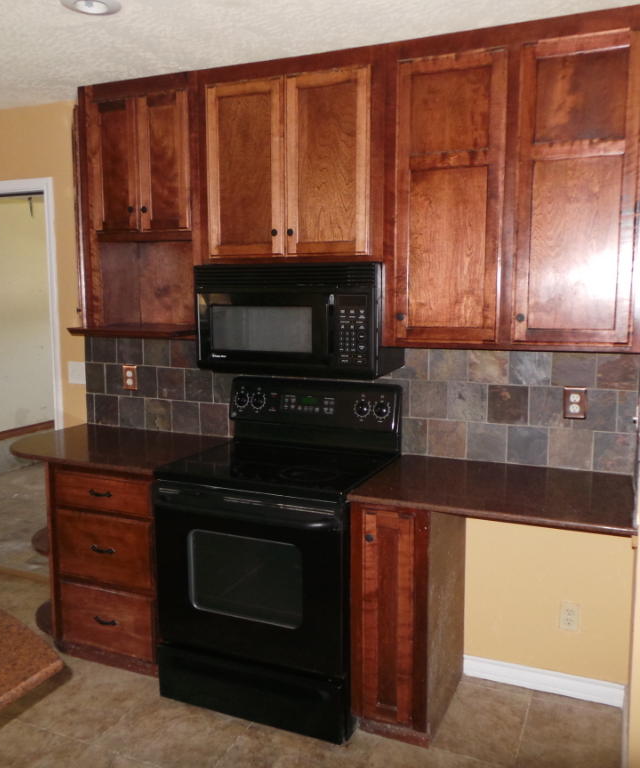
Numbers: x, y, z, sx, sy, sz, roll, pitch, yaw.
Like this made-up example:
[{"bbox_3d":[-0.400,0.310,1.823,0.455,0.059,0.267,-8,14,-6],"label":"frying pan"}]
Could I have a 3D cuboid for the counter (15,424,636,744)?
[{"bbox_3d":[-0.141,0.764,2.767,2.542,0.918,0.605,3,9,23],"label":"counter"}]

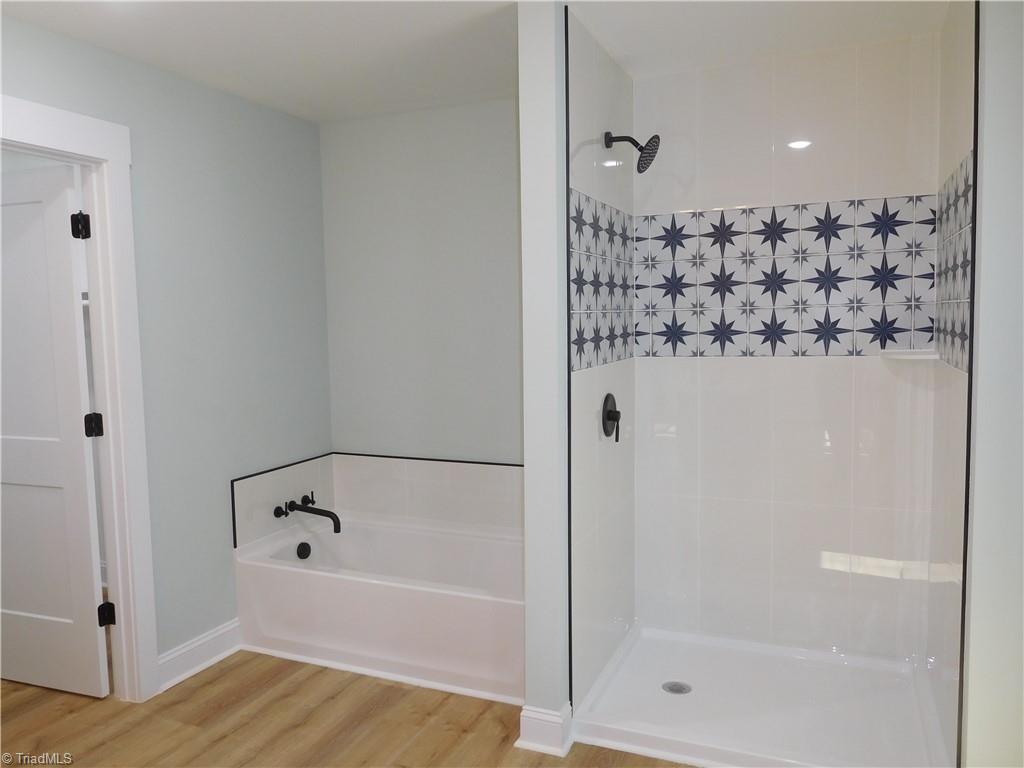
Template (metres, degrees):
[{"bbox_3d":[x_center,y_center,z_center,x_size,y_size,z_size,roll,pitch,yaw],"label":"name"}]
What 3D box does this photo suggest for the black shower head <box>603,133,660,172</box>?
[{"bbox_3d":[0.466,-0.890,2.832,0.210,0.172,0.150,1,5,24],"label":"black shower head"}]

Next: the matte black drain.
[{"bbox_3d":[0.635,1.167,2.843,0.110,0.012,0.110,-1,5,0],"label":"matte black drain"}]

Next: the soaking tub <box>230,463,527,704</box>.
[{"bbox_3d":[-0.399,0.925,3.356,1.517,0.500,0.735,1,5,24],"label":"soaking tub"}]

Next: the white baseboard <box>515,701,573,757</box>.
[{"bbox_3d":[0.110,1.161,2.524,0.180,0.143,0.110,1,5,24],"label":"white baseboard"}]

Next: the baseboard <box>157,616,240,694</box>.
[{"bbox_3d":[-1.313,1.140,3.132,0.032,0.143,0.437,1,5,24],"label":"baseboard"}]

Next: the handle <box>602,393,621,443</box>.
[{"bbox_3d":[0.413,0.133,2.941,0.054,0.200,0.172,1,5,24],"label":"handle"}]

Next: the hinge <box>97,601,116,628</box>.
[{"bbox_3d":[-1.566,0.896,2.865,0.047,0.092,0.040,1,5,24],"label":"hinge"}]

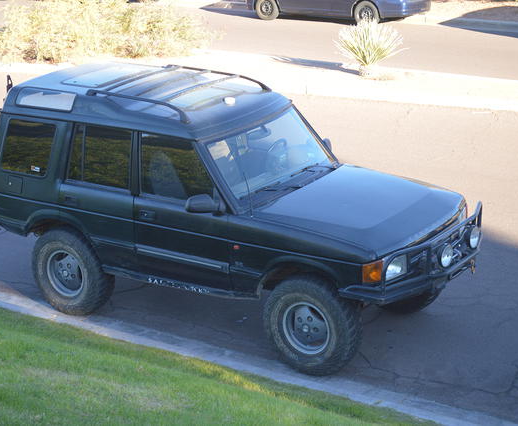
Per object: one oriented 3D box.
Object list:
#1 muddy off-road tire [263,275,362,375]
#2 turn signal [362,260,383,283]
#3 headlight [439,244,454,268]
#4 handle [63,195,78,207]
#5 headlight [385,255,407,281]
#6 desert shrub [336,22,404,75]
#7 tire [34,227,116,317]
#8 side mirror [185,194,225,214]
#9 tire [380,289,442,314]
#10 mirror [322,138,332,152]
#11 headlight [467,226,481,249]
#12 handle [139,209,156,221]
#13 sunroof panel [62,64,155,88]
[{"bbox_3d":[0.431,0.896,9.804,0.790,0.790,0.270,10,21,32],"label":"muddy off-road tire"},{"bbox_3d":[0.866,0.450,9.268,0.125,0.155,0.125,12,23,37],"label":"turn signal"},{"bbox_3d":[1.436,0.333,9.566,0.100,0.190,0.185,10,22,32],"label":"headlight"},{"bbox_3d":[-1.651,-0.110,10.749,0.155,0.075,0.040,10,22,32],"label":"handle"},{"bbox_3d":[1.031,0.424,9.364,0.110,0.150,0.250,14,24,40],"label":"headlight"},{"bbox_3d":[1.945,-2.944,21.849,1.200,1.020,1.200,-1,18,0],"label":"desert shrub"},{"bbox_3d":[-1.686,0.514,11.189,0.825,0.825,0.265,10,22,32],"label":"tire"},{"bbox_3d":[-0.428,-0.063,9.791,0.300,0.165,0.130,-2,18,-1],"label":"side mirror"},{"bbox_3d":[1.235,0.481,10.998,0.825,0.825,0.265,10,22,32],"label":"tire"},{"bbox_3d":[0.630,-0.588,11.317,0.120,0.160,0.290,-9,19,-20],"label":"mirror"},{"bbox_3d":[1.711,0.192,9.965,0.100,0.190,0.185,10,22,32],"label":"headlight"},{"bbox_3d":[-0.926,0.017,10.274,0.155,0.072,0.035,10,21,32],"label":"handle"},{"bbox_3d":[-1.379,-1.258,11.262,0.470,0.050,0.860,10,21,32],"label":"sunroof panel"}]

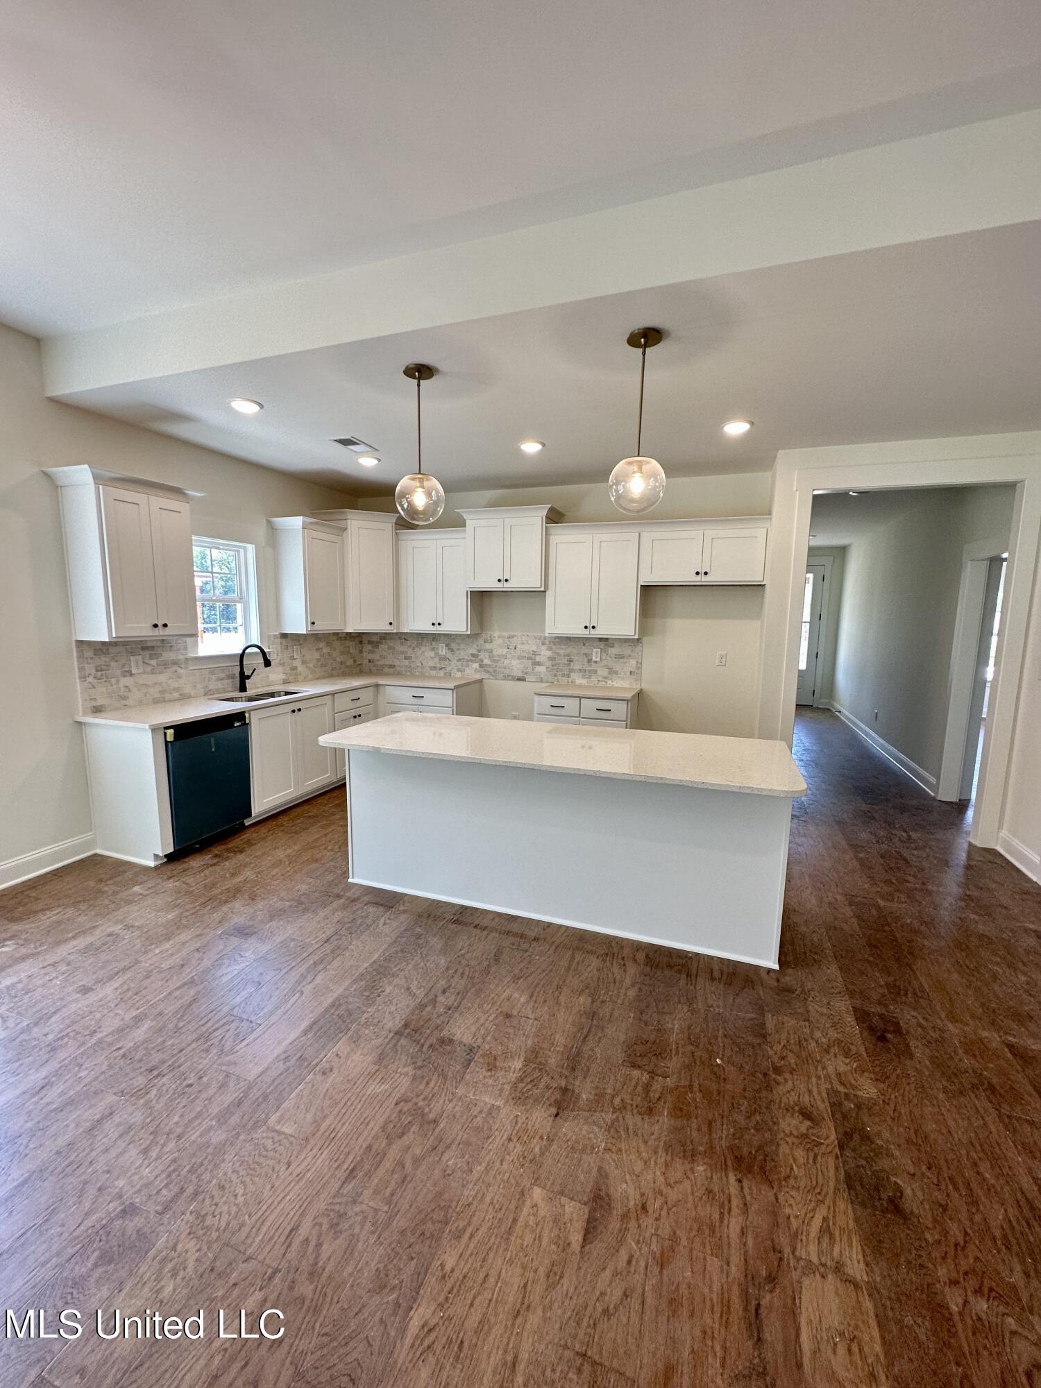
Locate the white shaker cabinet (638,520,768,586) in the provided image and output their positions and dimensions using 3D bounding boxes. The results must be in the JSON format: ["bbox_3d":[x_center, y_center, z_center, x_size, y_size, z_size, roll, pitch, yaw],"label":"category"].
[{"bbox_3d":[1.499,-1.137,4.598,0.954,0.510,0.350,4,9,20],"label":"white shaker cabinet"}]

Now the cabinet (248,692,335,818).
[{"bbox_3d":[-2.055,0.458,4.454,0.650,0.811,0.914,4,8,19],"label":"cabinet"}]

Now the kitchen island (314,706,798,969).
[{"bbox_3d":[0.172,0.698,3.040,2.325,0.914,0.949,4,9,19],"label":"kitchen island"}]

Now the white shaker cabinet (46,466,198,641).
[{"bbox_3d":[-2.434,-0.836,3.571,0.367,0.967,0.727,4,8,19],"label":"white shaker cabinet"}]

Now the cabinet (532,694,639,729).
[{"bbox_3d":[0.616,0.425,5.108,0.819,0.856,0.627,4,8,19],"label":"cabinet"}]

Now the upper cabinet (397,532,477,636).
[{"bbox_3d":[-0.817,-1.087,5.551,0.808,0.967,0.390,4,8,19],"label":"upper cabinet"}]

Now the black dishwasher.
[{"bbox_3d":[-2.297,0.566,3.801,0.599,0.840,0.617,4,9,20],"label":"black dishwasher"}]

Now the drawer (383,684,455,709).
[{"bbox_3d":[-0.857,-0.005,5.461,0.712,0.167,0.520,4,9,20],"label":"drawer"}]

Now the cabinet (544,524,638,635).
[{"bbox_3d":[0.675,-0.992,5.025,0.826,0.967,0.390,4,8,19],"label":"cabinet"}]

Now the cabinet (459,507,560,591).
[{"bbox_3d":[-0.088,-1.300,5.151,0.885,0.704,0.385,4,9,20],"label":"cabinet"}]

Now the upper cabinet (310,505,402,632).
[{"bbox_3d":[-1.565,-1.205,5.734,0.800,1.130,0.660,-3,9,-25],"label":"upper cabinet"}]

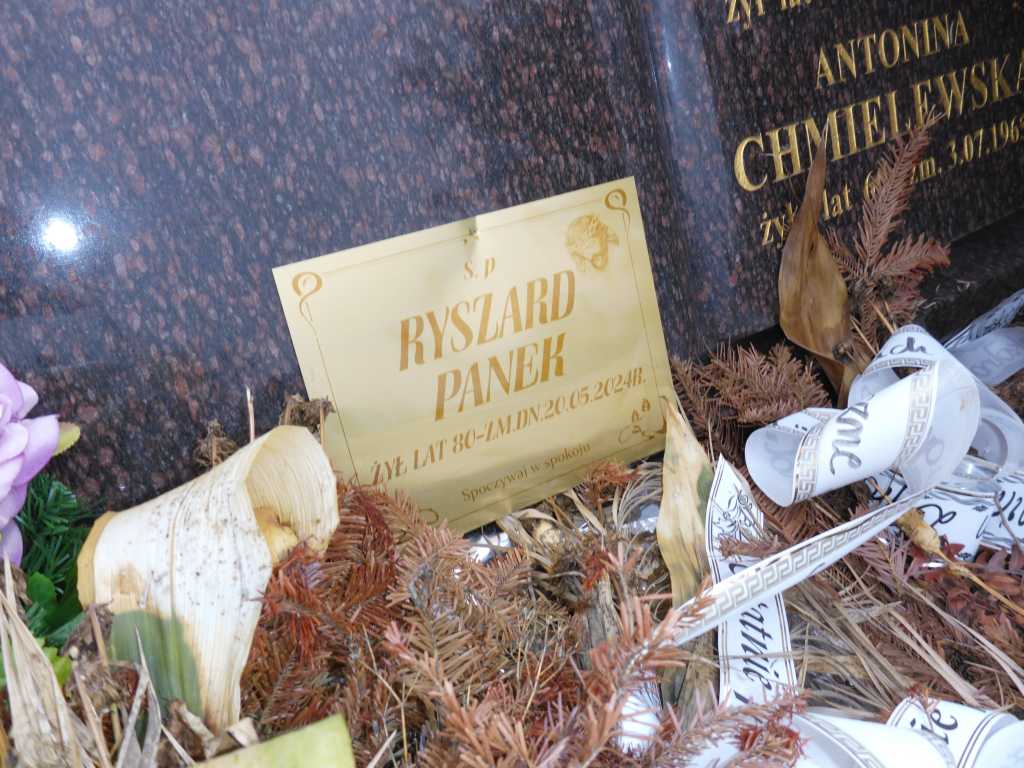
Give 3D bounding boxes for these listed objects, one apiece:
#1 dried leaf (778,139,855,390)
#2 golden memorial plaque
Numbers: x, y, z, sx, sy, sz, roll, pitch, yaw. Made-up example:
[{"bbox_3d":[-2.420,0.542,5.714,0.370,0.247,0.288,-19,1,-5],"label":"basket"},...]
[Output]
[{"bbox_3d":[0.234,-0.086,0.635,0.058,0.205,0.035,-14,15,-6],"label":"dried leaf"},{"bbox_3d":[-0.007,-0.010,0.526,0.240,0.188,0.012,-17,14,-20],"label":"golden memorial plaque"}]

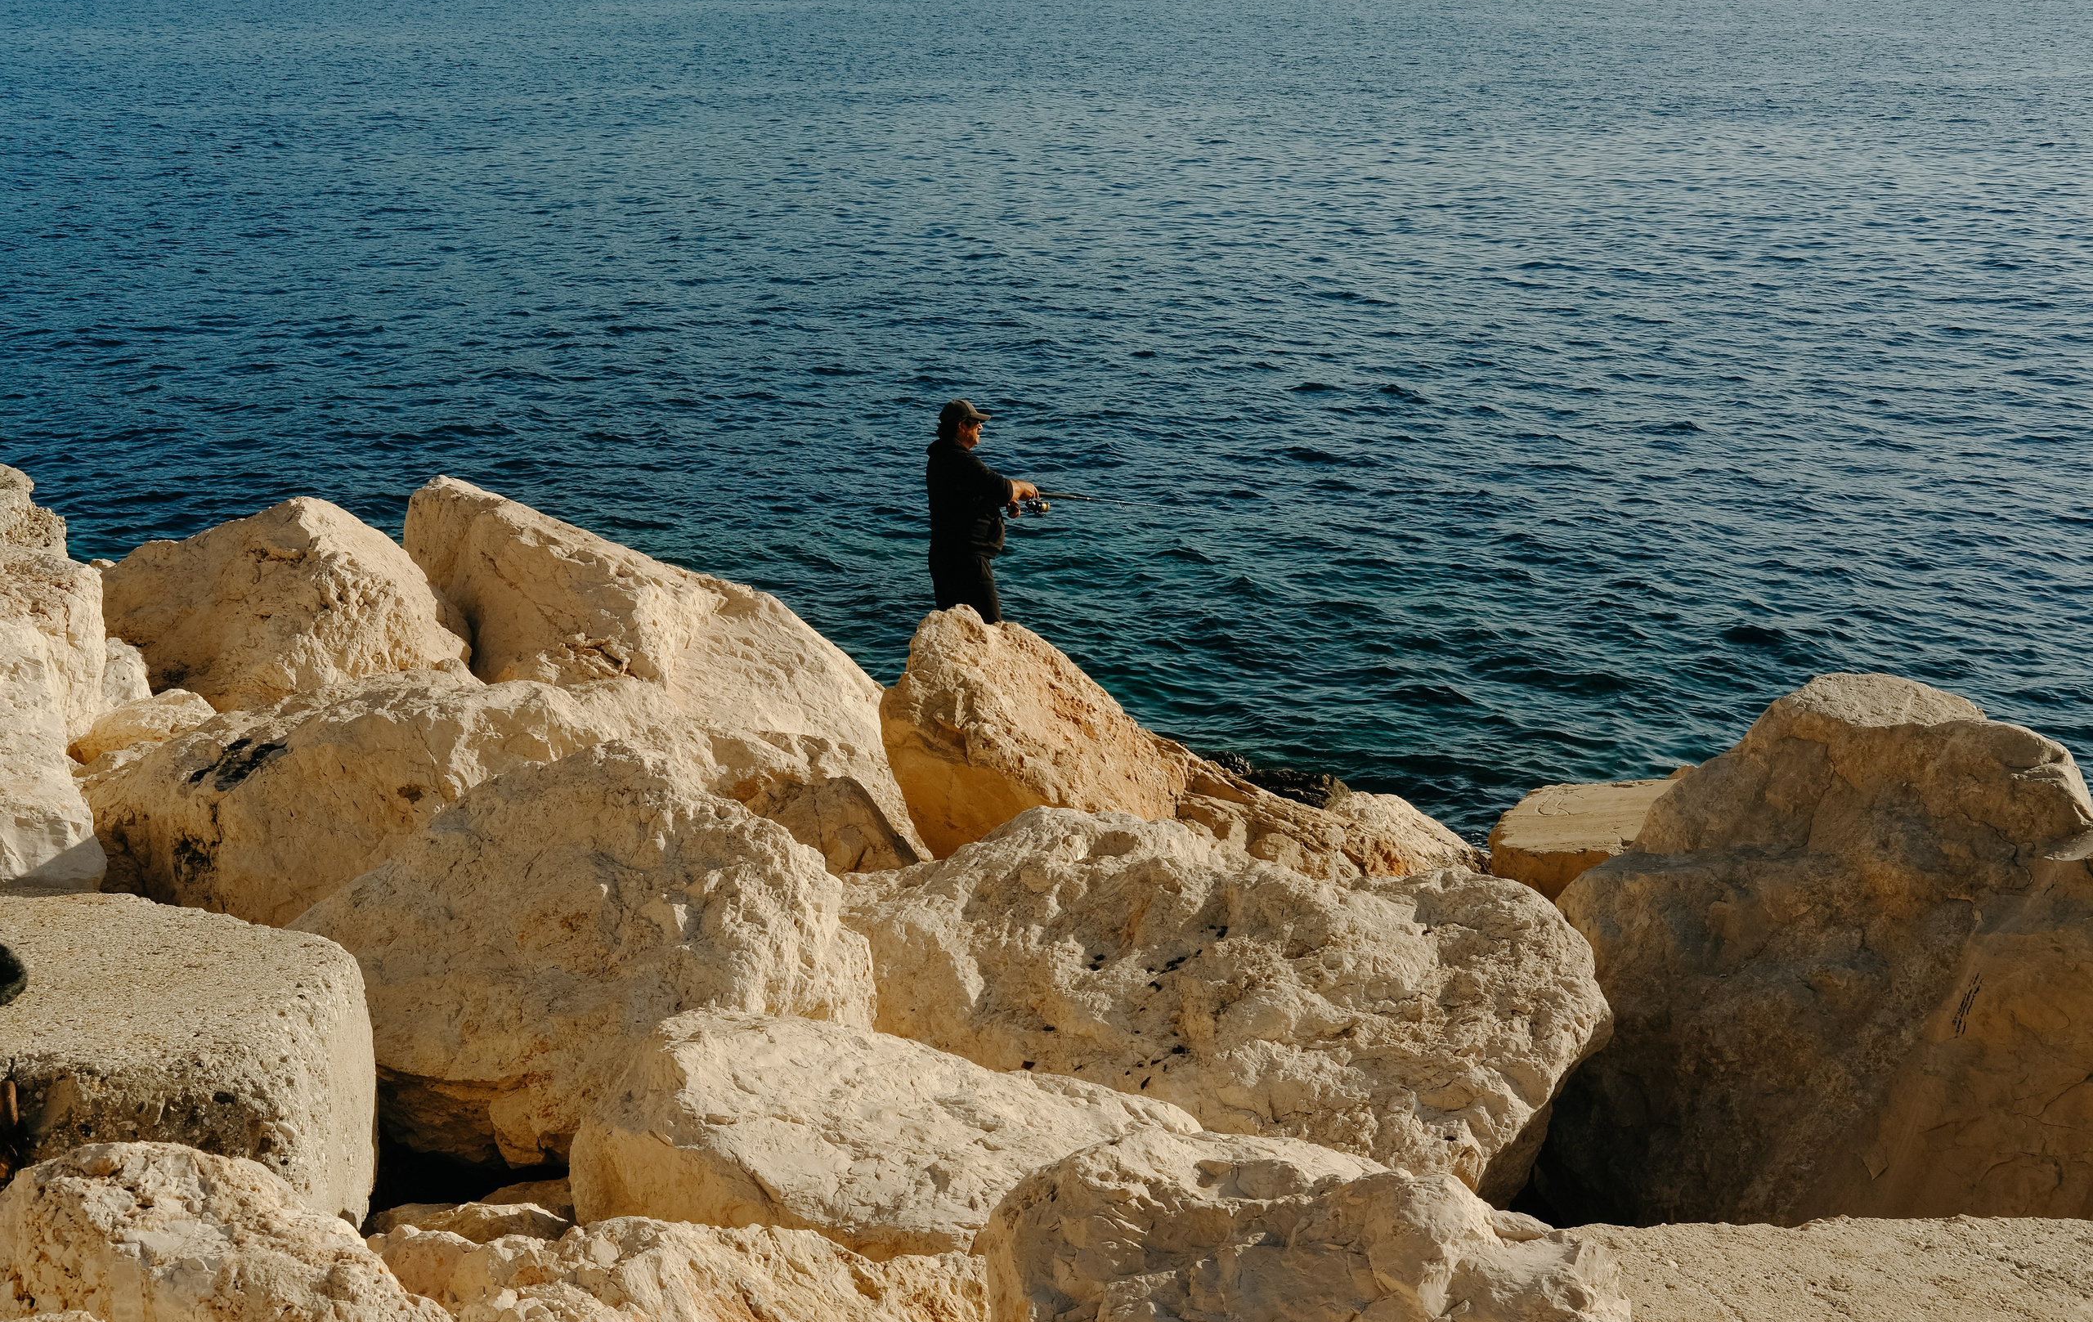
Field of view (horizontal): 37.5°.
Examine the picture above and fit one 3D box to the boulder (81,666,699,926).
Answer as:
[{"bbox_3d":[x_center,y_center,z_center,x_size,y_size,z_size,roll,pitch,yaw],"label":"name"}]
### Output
[{"bbox_3d":[-2.078,0.476,9.800,1.900,0.900,1.200,0,13,0],"label":"boulder"}]

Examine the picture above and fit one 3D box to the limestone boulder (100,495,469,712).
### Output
[{"bbox_3d":[-2.927,-0.192,11.900,1.400,0.900,1.200,0,13,0],"label":"limestone boulder"}]

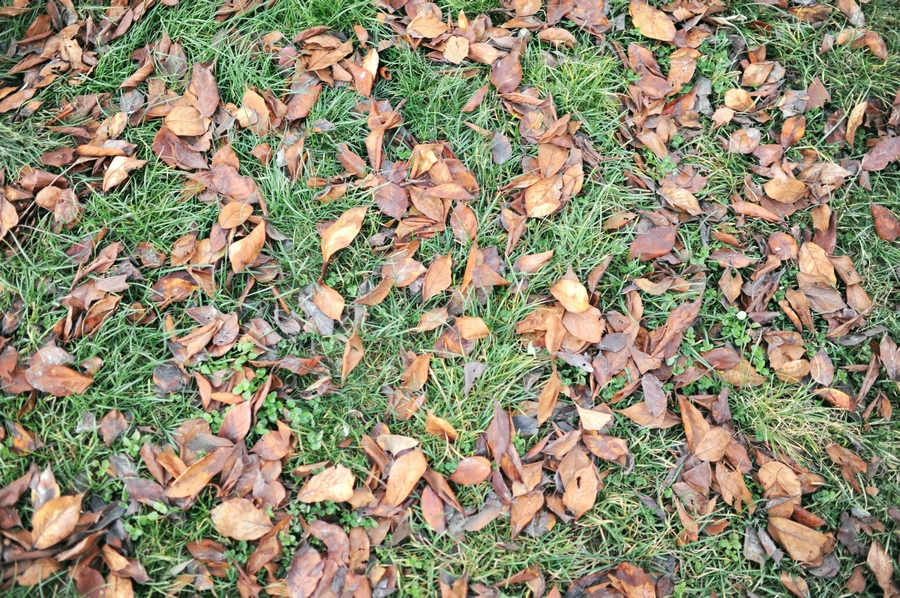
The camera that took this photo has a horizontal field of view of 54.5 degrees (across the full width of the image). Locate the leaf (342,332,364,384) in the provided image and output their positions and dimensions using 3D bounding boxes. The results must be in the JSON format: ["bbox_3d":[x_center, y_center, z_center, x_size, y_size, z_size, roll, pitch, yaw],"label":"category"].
[{"bbox_3d":[-0.162,0.092,1.407,0.031,0.025,0.103,9,65,4],"label":"leaf"}]

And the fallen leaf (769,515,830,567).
[{"bbox_3d":[0.514,0.350,1.287,0.094,0.025,0.051,24,67,11],"label":"fallen leaf"}]

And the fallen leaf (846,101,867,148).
[{"bbox_3d":[0.747,-0.319,1.599,0.024,0.025,0.114,24,67,11],"label":"fallen leaf"}]

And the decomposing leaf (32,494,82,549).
[{"bbox_3d":[-0.575,0.323,1.278,0.062,0.020,0.097,33,68,15],"label":"decomposing leaf"}]

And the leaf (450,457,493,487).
[{"bbox_3d":[0.032,0.262,1.328,0.066,0.018,0.041,-17,66,-8],"label":"leaf"}]

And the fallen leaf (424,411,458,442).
[{"bbox_3d":[-0.012,0.197,1.358,0.060,0.022,0.029,36,70,15],"label":"fallen leaf"}]

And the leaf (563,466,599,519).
[{"bbox_3d":[0.202,0.291,1.314,0.044,0.020,0.086,18,66,8],"label":"leaf"}]

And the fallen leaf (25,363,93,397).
[{"bbox_3d":[-0.619,0.128,1.377,0.111,0.020,0.051,7,63,4],"label":"fallen leaf"}]

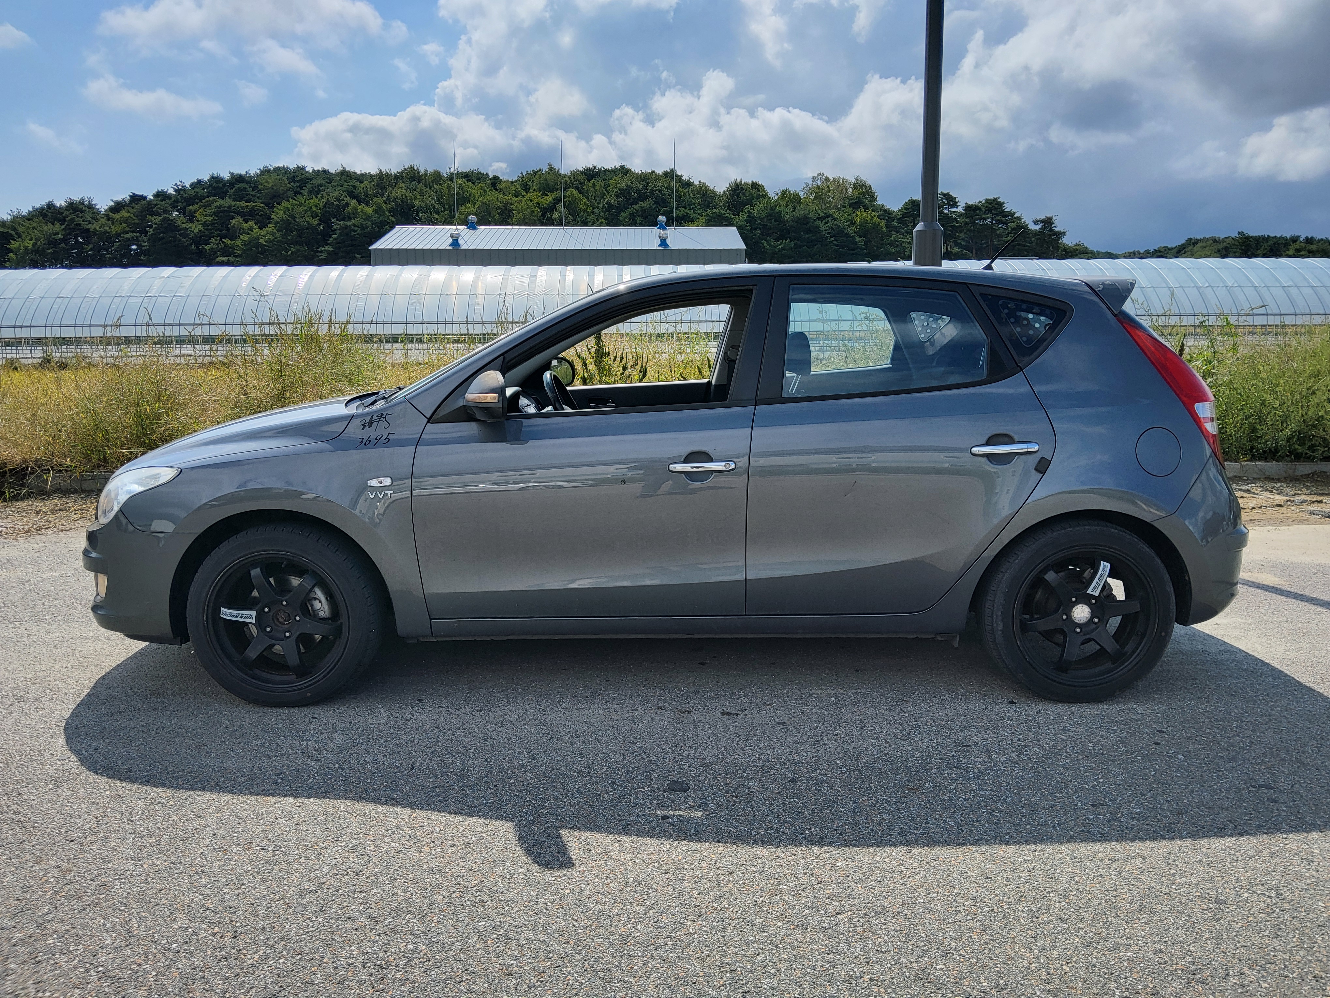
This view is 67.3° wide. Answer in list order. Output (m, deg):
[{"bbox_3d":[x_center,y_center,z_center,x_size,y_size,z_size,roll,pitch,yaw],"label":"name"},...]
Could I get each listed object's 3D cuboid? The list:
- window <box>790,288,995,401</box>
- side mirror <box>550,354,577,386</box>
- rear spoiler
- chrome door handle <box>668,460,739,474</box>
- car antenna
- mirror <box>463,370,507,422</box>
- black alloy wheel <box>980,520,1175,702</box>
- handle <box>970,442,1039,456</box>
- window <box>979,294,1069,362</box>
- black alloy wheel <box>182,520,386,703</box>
[{"bbox_3d":[0.726,-0.520,3.280,0.690,0.415,0.050,-1,-16,-1],"label":"window"},{"bbox_3d":[-0.518,-0.629,4.934,0.138,0.163,0.230,0,10,1],"label":"side mirror"},{"bbox_3d":[1.556,-0.795,3.931,0.270,0.152,1.130,0,10,1],"label":"rear spoiler"},{"bbox_3d":[0.122,-0.103,3.195,0.224,0.042,0.050,-3,10,2],"label":"chrome door handle"},{"bbox_3d":[1.323,-0.974,3.905,0.165,0.172,0.030,0,10,1],"label":"car antenna"},{"bbox_3d":[-0.558,-0.321,3.130,0.138,0.163,0.230,0,10,1],"label":"mirror"},{"bbox_3d":[1.372,0.364,3.349,0.614,0.614,0.215,0,10,1],"label":"black alloy wheel"},{"bbox_3d":[1.075,-0.155,3.165,0.218,0.042,0.050,-3,10,2],"label":"handle"},{"bbox_3d":[1.188,-0.570,3.303,0.295,0.245,0.045,-1,-17,-4],"label":"window"},{"bbox_3d":[-1.277,0.385,3.412,0.614,0.614,0.215,0,10,1],"label":"black alloy wheel"}]

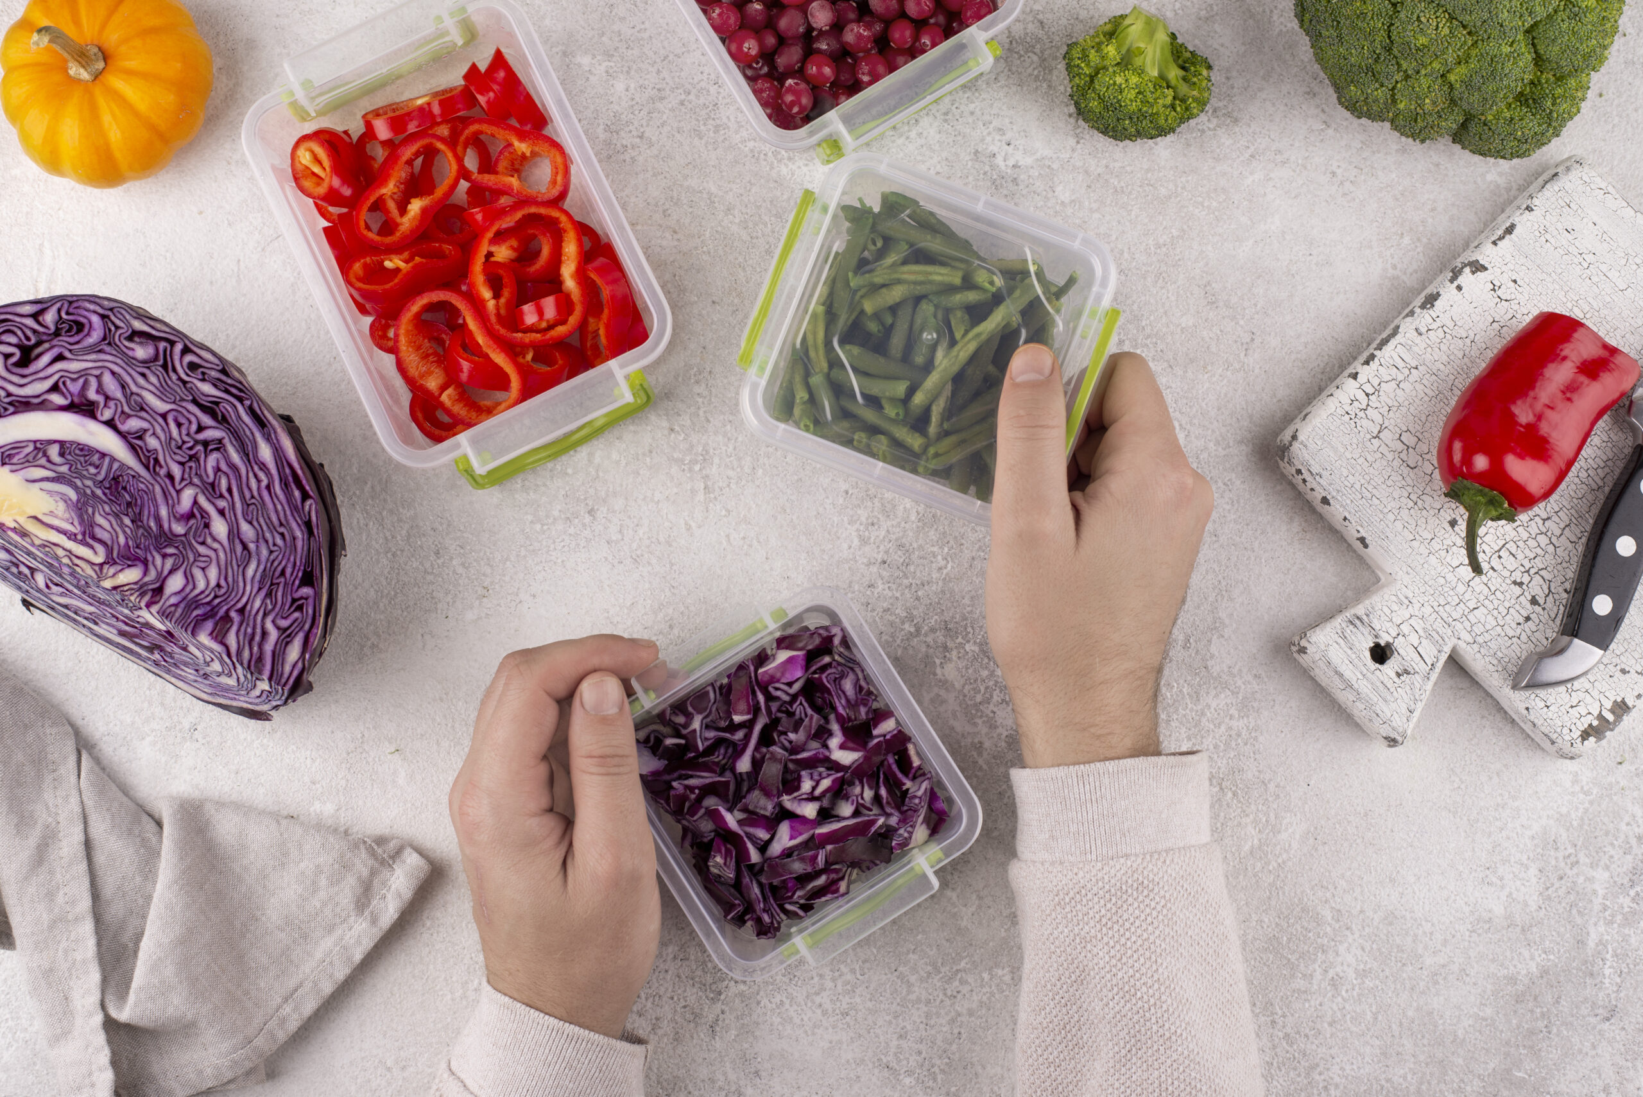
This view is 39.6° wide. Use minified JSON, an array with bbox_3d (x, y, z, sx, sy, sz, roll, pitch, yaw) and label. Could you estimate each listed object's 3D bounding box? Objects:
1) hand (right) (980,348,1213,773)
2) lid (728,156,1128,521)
[{"bbox_3d":[0.101,0.003,0.839,0.083,0.080,0.157,0,85,0],"label":"hand (right)"},{"bbox_3d":[0.040,-0.077,0.862,0.129,0.056,0.116,21,85,1],"label":"lid"}]

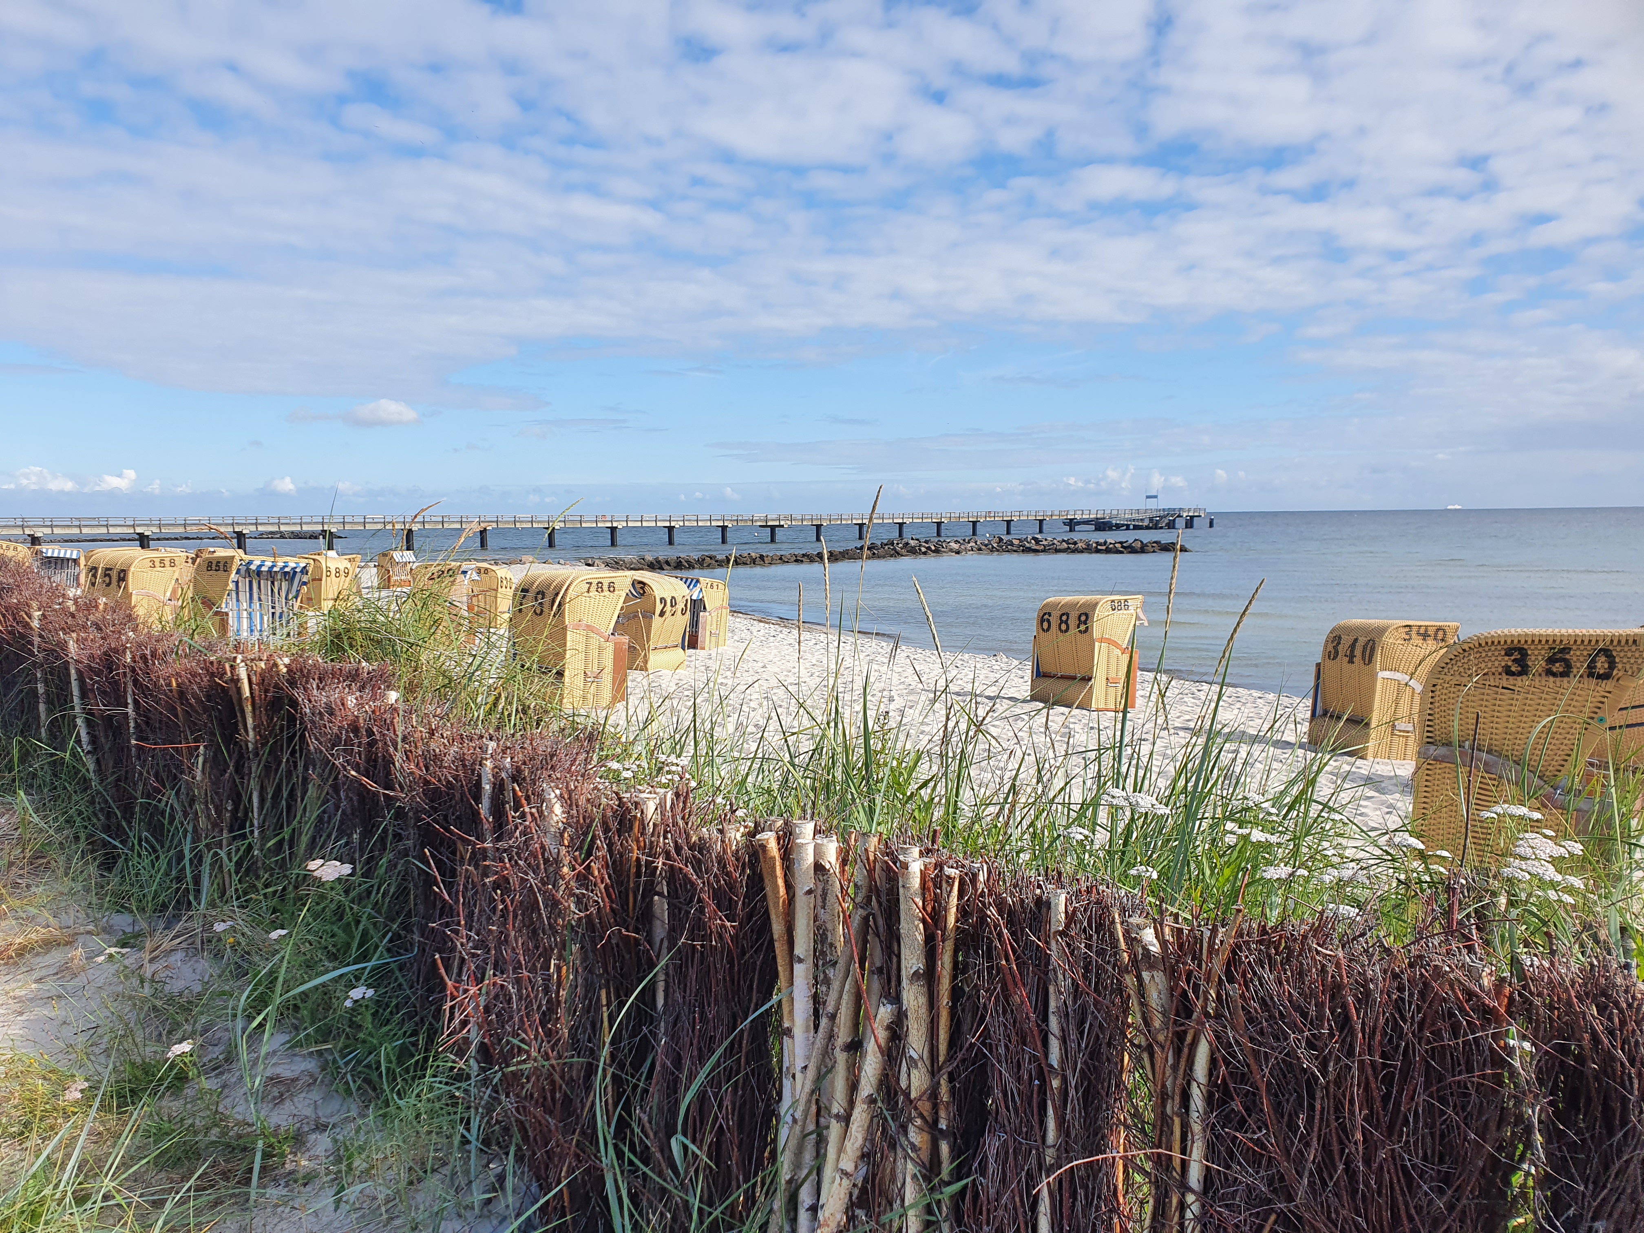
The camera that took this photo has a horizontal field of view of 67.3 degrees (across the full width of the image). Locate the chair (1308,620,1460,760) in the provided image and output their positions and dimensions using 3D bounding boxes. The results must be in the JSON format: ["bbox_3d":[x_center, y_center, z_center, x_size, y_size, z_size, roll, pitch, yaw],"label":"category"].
[{"bbox_3d":[6.738,0.840,14.822,1.000,1.580,1.235,-1,5,-6],"label":"chair"}]

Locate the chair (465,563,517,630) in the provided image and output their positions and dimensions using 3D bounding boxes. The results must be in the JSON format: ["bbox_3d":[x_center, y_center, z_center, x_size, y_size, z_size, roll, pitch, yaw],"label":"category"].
[{"bbox_3d":[-8.671,-0.522,32.182,1.000,1.580,1.235,0,5,3],"label":"chair"}]

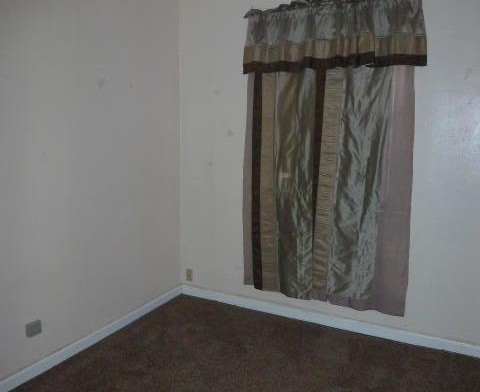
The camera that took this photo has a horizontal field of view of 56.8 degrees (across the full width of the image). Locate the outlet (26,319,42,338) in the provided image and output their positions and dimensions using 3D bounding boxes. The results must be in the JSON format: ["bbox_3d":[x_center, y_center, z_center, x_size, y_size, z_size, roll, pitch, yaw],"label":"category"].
[{"bbox_3d":[-1.182,0.762,2.544,0.025,0.074,0.085,5,10,27],"label":"outlet"}]

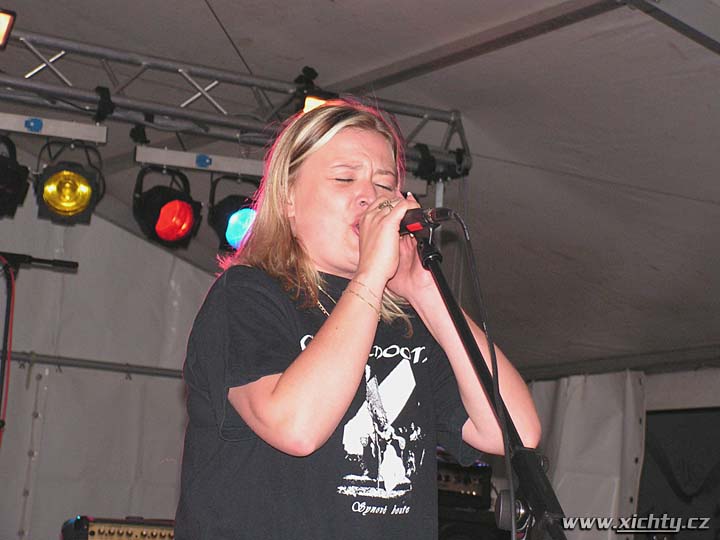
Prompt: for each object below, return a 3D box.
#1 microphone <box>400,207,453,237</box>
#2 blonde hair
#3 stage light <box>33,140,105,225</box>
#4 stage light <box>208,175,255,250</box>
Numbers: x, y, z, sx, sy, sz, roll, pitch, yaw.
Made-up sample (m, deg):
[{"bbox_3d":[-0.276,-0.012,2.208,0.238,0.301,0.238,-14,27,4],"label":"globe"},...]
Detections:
[{"bbox_3d":[0.052,-0.065,2.697,0.050,0.050,0.180,14,-13,-33],"label":"microphone"},{"bbox_3d":[-0.061,-0.079,2.820,0.220,0.290,0.240,16,-19,-38],"label":"blonde hair"},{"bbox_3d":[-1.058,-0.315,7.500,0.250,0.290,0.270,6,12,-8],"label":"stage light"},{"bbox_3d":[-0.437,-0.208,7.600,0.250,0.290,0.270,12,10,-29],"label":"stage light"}]

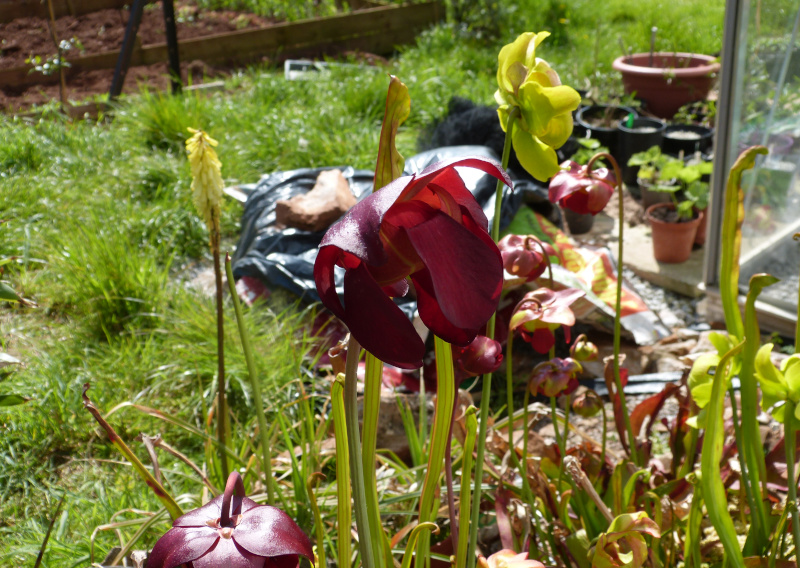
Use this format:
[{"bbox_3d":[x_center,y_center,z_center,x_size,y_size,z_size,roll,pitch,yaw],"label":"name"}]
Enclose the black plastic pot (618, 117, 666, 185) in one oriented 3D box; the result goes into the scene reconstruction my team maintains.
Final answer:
[{"bbox_3d":[0.738,-0.383,3.187,0.150,0.210,0.150,3,24,13],"label":"black plastic pot"}]

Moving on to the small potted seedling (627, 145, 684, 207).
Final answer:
[{"bbox_3d":[0.755,-0.315,3.065,0.160,0.178,0.150,3,24,14],"label":"small potted seedling"}]

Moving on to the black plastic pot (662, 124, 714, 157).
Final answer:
[{"bbox_3d":[0.911,-0.405,3.289,0.163,0.155,0.163,4,24,15],"label":"black plastic pot"}]

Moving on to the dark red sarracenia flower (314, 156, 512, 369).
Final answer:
[{"bbox_3d":[0.004,-0.011,0.480,0.083,0.085,0.080,-8,24,-12],"label":"dark red sarracenia flower"}]

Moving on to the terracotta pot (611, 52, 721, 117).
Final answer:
[{"bbox_3d":[1.058,-0.785,4.133,0.428,0.182,0.428,3,24,14],"label":"terracotta pot"}]

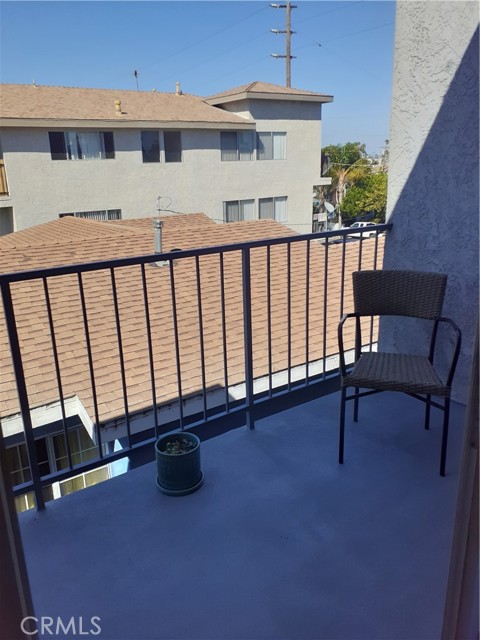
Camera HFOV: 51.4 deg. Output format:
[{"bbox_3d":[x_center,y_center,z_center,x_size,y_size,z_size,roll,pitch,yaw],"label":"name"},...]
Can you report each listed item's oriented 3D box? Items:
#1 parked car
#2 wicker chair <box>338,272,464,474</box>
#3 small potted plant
[{"bbox_3d":[11.827,-8.461,48.000,1.850,1.750,5.100,-12,19,-33],"label":"parked car"},{"bbox_3d":[0.778,0.233,2.499,0.570,0.860,0.549,3,16,16],"label":"wicker chair"},{"bbox_3d":[-0.279,0.662,2.304,0.220,0.202,0.220,-2,16,0],"label":"small potted plant"}]

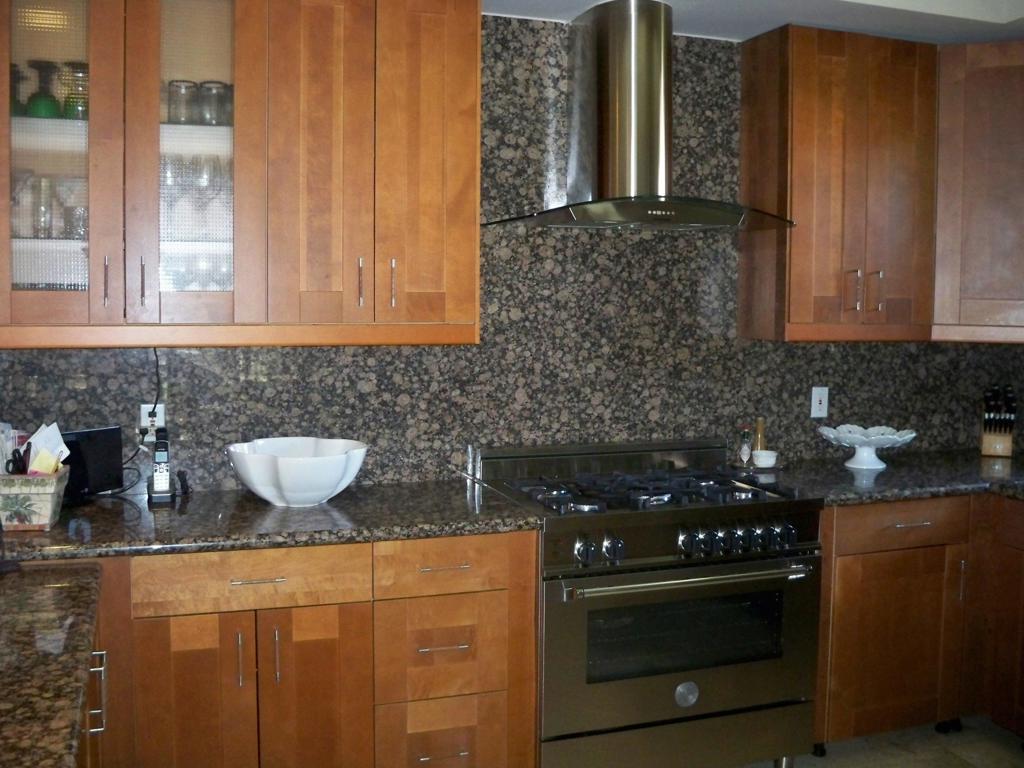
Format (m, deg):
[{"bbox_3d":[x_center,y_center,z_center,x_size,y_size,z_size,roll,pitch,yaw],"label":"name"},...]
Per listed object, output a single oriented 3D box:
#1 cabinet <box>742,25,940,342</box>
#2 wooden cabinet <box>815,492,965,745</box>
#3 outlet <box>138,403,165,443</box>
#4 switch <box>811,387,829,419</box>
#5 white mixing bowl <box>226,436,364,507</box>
[{"bbox_3d":[1.152,-0.678,3.670,0.635,1.058,0.310,-1,4,-20],"label":"cabinet"},{"bbox_3d":[1.100,0.717,3.550,0.595,0.772,0.620,-1,4,-20],"label":"wooden cabinet"},{"bbox_3d":[-1.058,0.118,3.055,0.070,0.112,0.010,-1,4,-20],"label":"outlet"},{"bbox_3d":[1.153,0.070,3.860,0.074,0.114,0.010,-1,4,-20],"label":"switch"},{"bbox_3d":[-0.608,0.257,2.955,0.390,0.155,0.390,-1,4,-20],"label":"white mixing bowl"}]

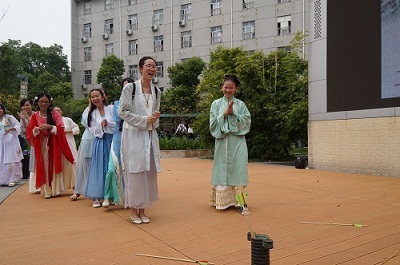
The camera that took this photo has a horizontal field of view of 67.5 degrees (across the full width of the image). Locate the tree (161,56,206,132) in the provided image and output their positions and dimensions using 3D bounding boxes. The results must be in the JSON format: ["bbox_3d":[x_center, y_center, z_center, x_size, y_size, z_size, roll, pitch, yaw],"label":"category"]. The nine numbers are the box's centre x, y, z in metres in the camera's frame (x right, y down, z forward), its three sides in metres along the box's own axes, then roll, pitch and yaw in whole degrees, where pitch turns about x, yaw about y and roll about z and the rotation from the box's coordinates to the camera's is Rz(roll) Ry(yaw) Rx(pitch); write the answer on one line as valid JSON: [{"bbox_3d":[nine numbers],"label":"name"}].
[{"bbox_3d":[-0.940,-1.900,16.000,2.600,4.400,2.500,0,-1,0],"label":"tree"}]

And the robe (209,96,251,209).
[{"bbox_3d":[0.345,0.234,3.500,0.500,1.310,0.400,0,-1,10],"label":"robe"}]

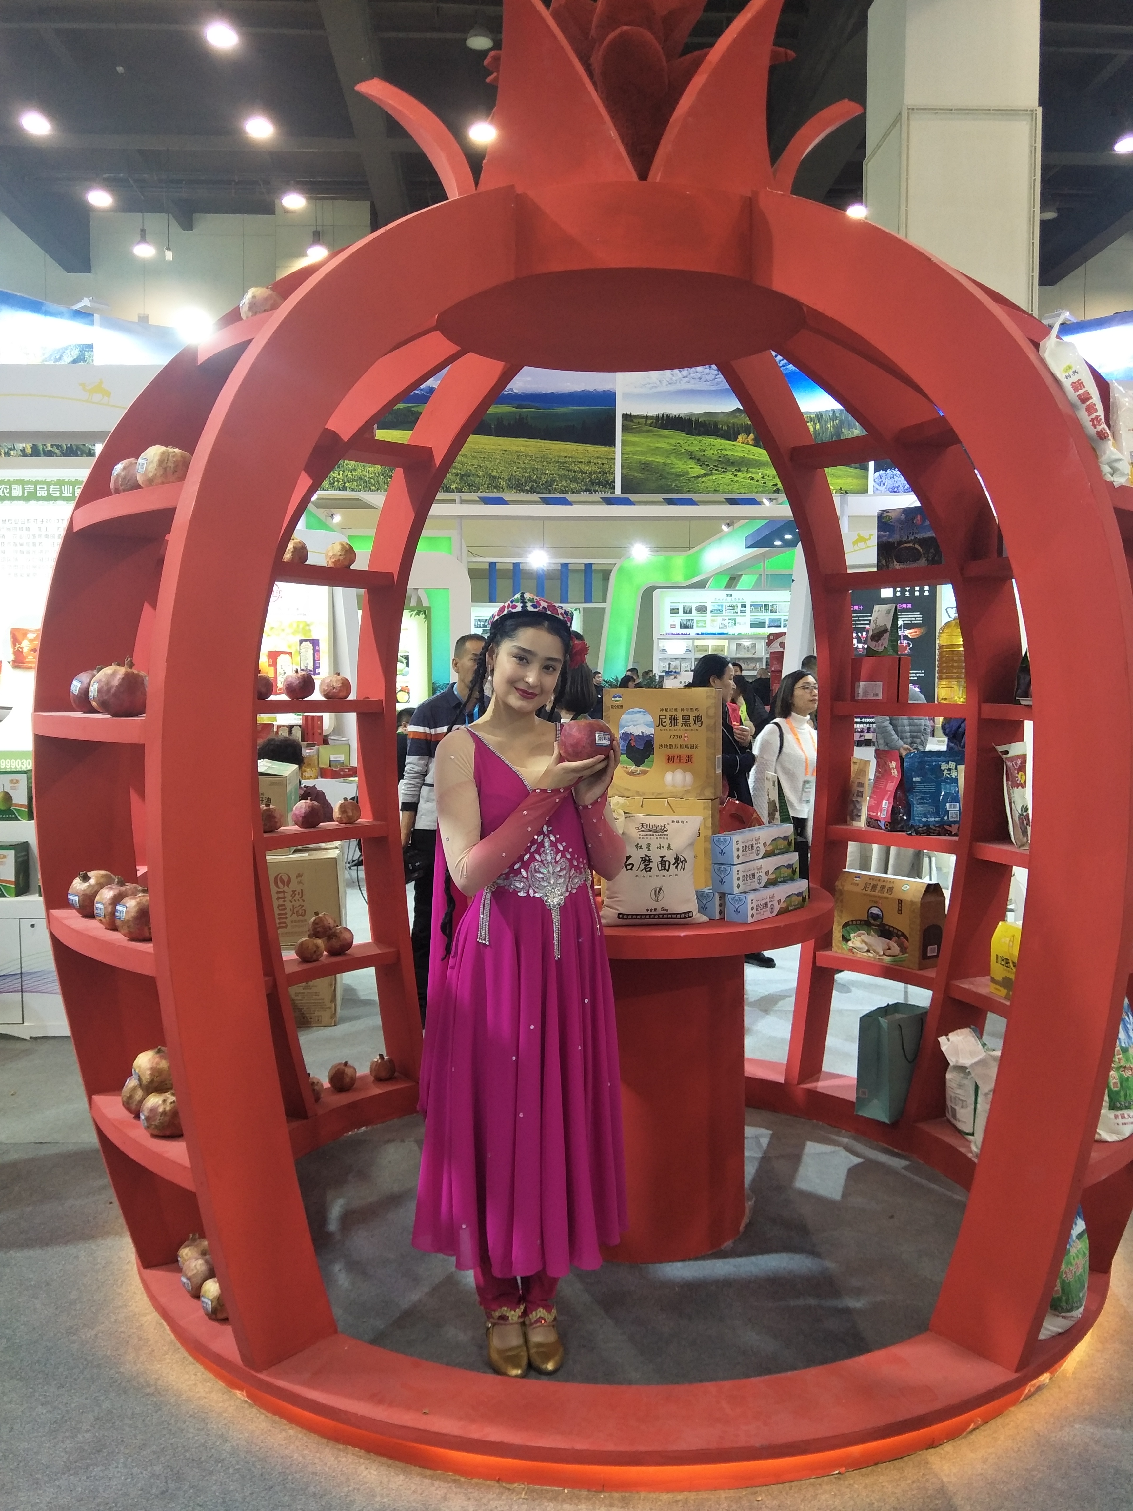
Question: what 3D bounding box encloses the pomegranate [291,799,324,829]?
[{"bbox_3d":[-0.859,0.195,3.489,0.099,0.097,0.099,0,4,0],"label":"pomegranate"}]

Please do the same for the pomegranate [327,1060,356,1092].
[{"bbox_3d":[-0.752,1.068,3.517,0.095,0.102,0.095,0,4,0],"label":"pomegranate"}]

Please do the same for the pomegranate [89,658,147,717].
[{"bbox_3d":[-0.854,-0.127,1.996,0.112,0.108,0.112,0,4,0],"label":"pomegranate"}]

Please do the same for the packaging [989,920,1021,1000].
[{"bbox_3d":[1.341,0.612,3.054,0.085,0.210,0.190,-1,4,-18],"label":"packaging"}]

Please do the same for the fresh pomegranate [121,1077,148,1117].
[{"bbox_3d":[-0.913,0.723,2.245,0.092,0.092,0.092,0,4,0],"label":"fresh pomegranate"}]

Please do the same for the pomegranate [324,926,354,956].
[{"bbox_3d":[-0.783,0.641,3.610,0.104,0.100,0.104,0,4,0],"label":"pomegranate"}]

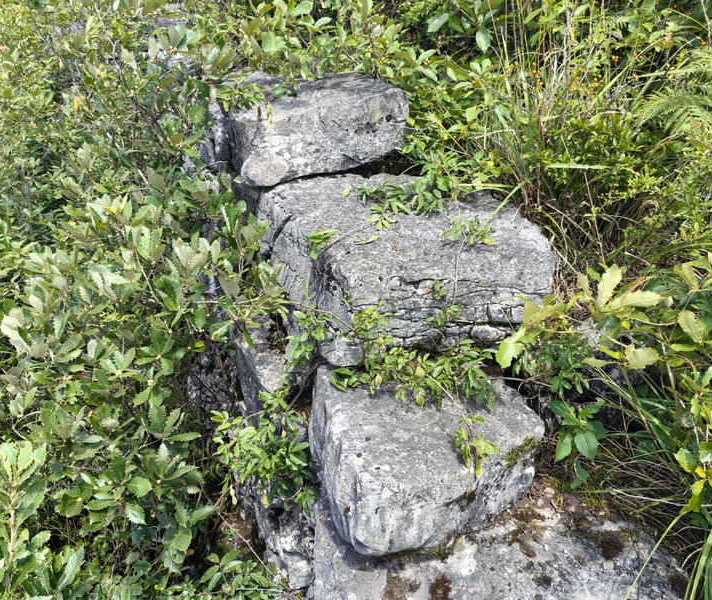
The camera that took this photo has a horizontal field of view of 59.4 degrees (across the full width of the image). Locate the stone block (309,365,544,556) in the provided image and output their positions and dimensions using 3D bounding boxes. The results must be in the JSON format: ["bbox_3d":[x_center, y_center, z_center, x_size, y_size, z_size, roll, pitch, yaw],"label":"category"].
[{"bbox_3d":[0.169,0.432,1.908,0.560,0.270,0.480,-9,39,-11],"label":"stone block"}]

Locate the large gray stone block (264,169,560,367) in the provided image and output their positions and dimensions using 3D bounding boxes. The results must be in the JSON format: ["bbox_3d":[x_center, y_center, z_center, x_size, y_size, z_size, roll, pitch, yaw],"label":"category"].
[{"bbox_3d":[0.203,-0.161,2.196,0.800,0.390,0.540,-9,39,-12],"label":"large gray stone block"}]

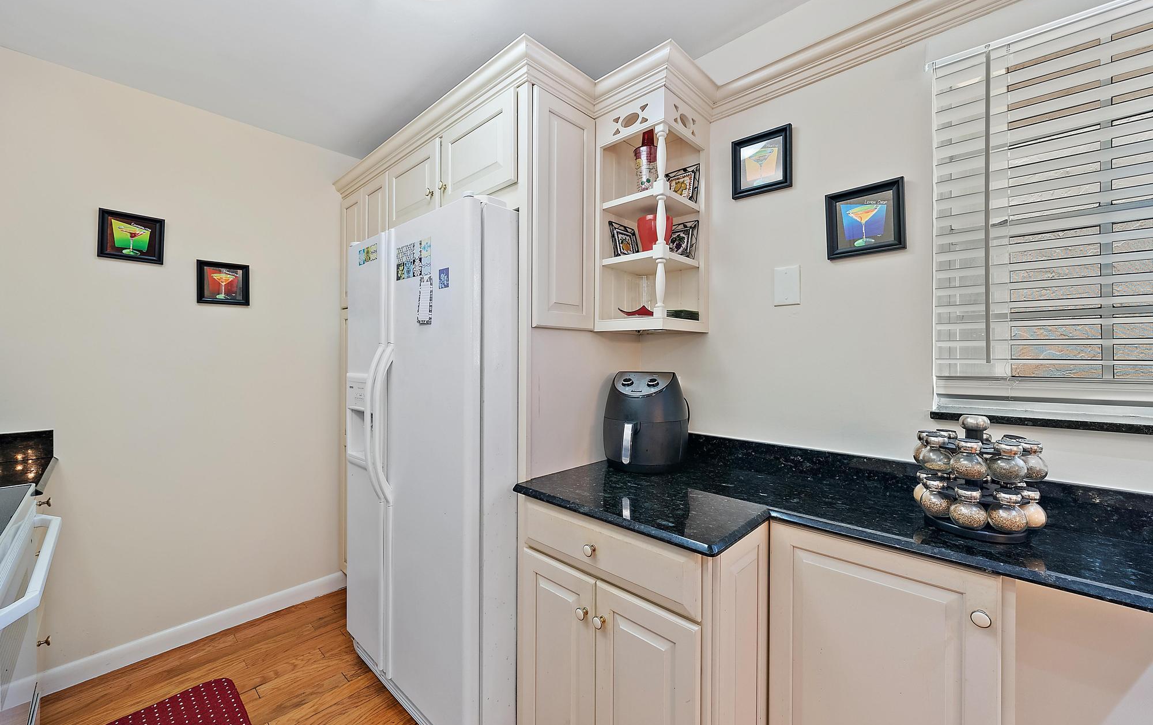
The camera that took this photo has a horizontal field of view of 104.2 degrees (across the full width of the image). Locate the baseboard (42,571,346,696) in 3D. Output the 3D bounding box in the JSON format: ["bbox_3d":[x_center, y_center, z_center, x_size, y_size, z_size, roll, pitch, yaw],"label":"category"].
[{"bbox_3d":[-1.680,1.226,2.107,0.014,0.088,1.120,1,1,43],"label":"baseboard"}]

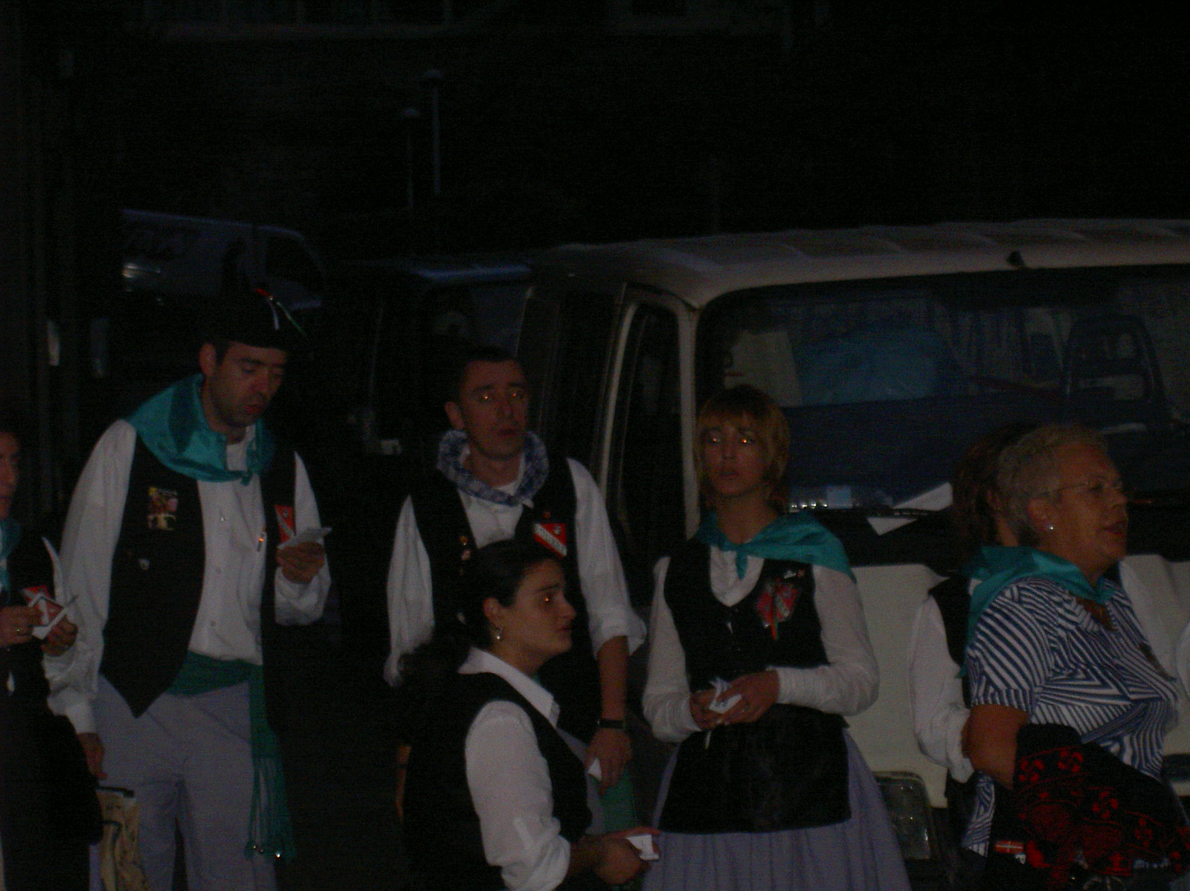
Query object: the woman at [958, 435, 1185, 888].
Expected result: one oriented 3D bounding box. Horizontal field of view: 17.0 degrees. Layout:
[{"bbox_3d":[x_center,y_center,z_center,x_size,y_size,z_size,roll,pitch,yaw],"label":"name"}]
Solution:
[{"bbox_3d":[0.761,0.773,6.407,0.370,1.620,0.470,2,3,33],"label":"woman"}]

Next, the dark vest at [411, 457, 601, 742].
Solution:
[{"bbox_3d":[-0.189,0.314,8.150,0.400,0.590,0.270,0,3,-8],"label":"dark vest"}]

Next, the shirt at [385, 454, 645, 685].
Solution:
[{"bbox_3d":[-0.172,0.282,8.150,0.540,0.560,0.290,0,3,-8],"label":"shirt"}]

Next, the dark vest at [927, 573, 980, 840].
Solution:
[{"bbox_3d":[0.766,0.471,7.200,0.370,0.500,0.260,-1,3,-22],"label":"dark vest"}]

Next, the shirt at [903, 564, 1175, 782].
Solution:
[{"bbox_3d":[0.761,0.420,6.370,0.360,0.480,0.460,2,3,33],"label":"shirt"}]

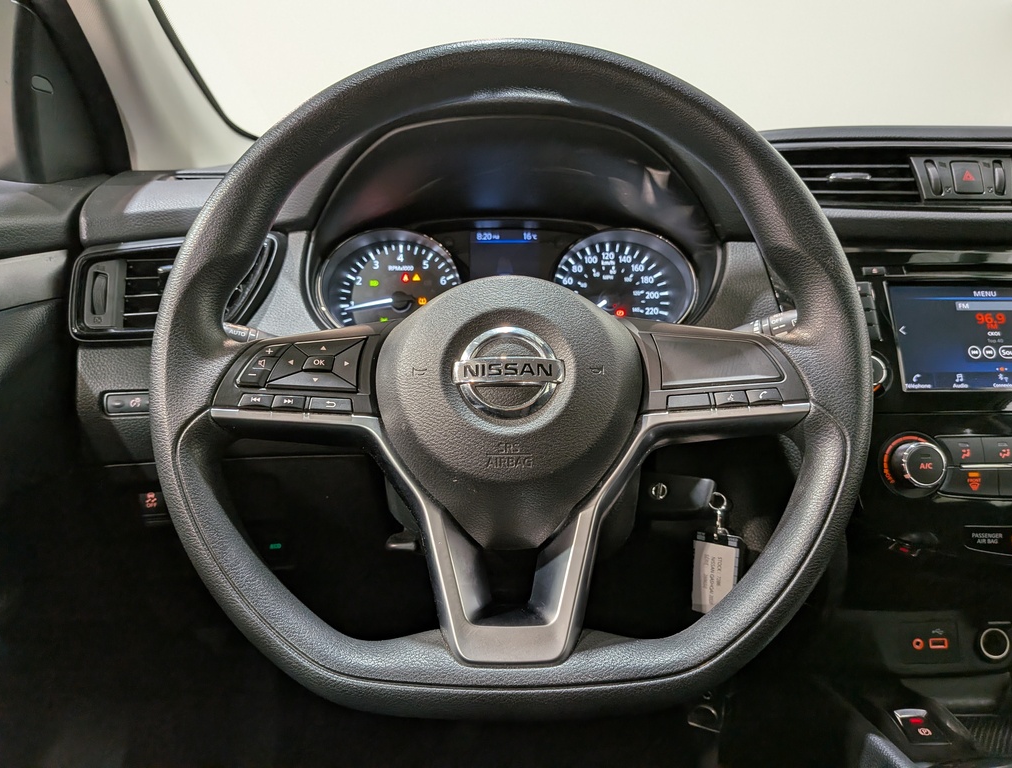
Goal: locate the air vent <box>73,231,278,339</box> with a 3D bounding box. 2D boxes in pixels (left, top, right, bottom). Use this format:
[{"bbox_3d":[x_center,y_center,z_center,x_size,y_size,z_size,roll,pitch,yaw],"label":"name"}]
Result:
[{"bbox_3d":[-0.262,-0.077,0.570,0.158,0.077,0.045,-2,-9,0],"label":"air vent"}]

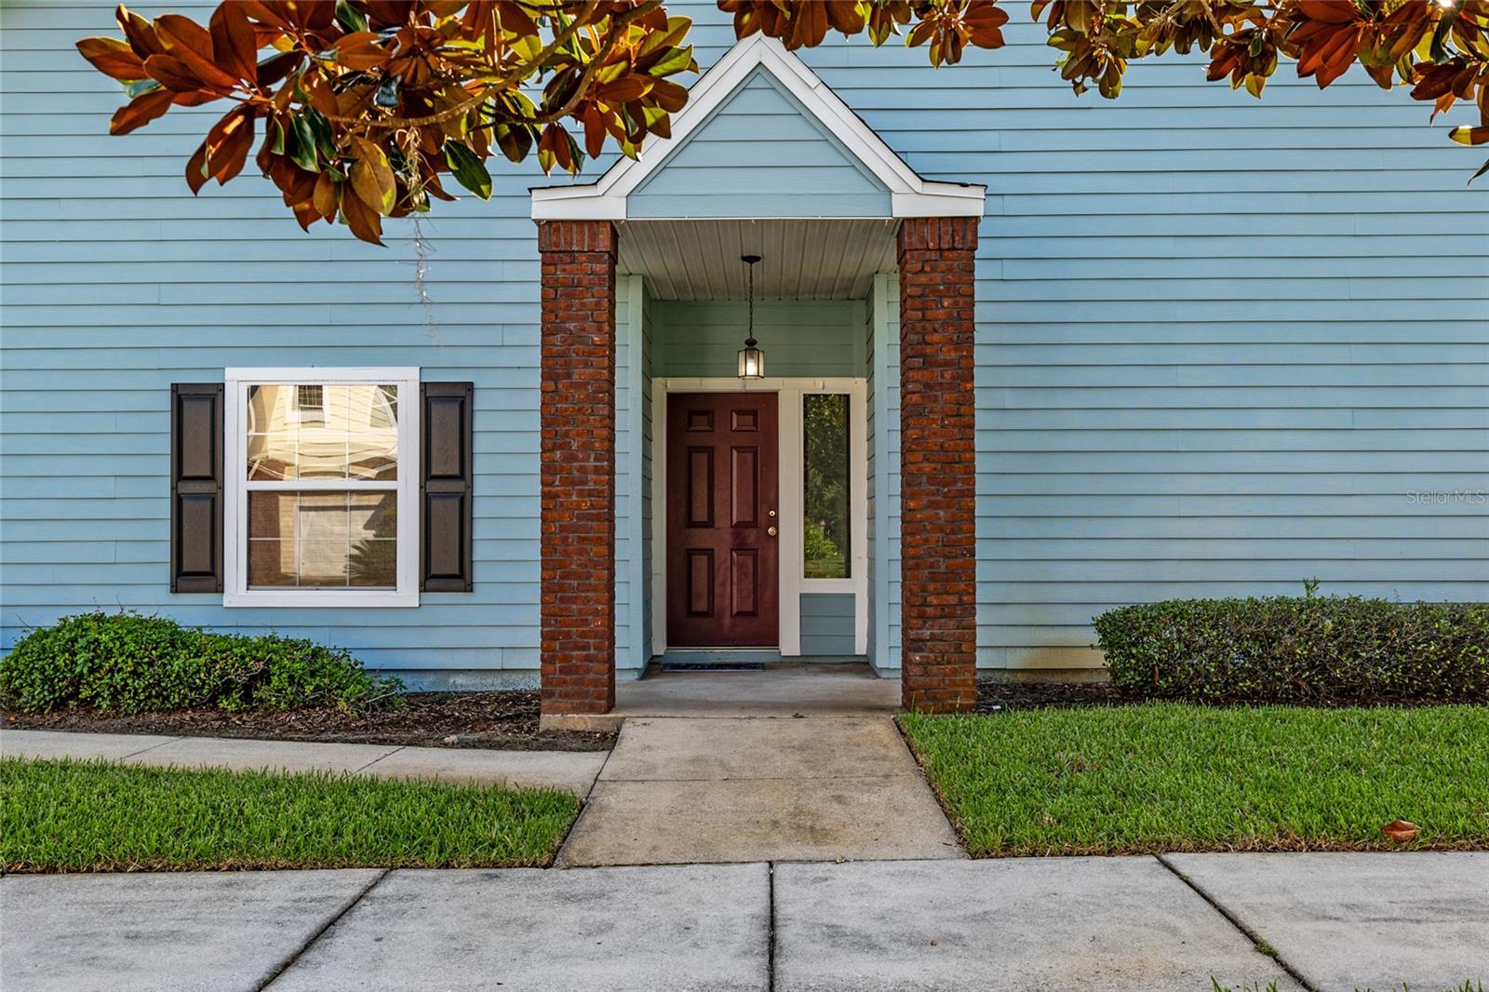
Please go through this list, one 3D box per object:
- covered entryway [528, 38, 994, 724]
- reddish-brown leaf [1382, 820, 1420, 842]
[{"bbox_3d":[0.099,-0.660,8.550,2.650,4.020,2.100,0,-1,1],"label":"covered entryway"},{"bbox_3d":[2.603,1.325,5.080,0.135,0.068,0.085,0,-1,1],"label":"reddish-brown leaf"}]

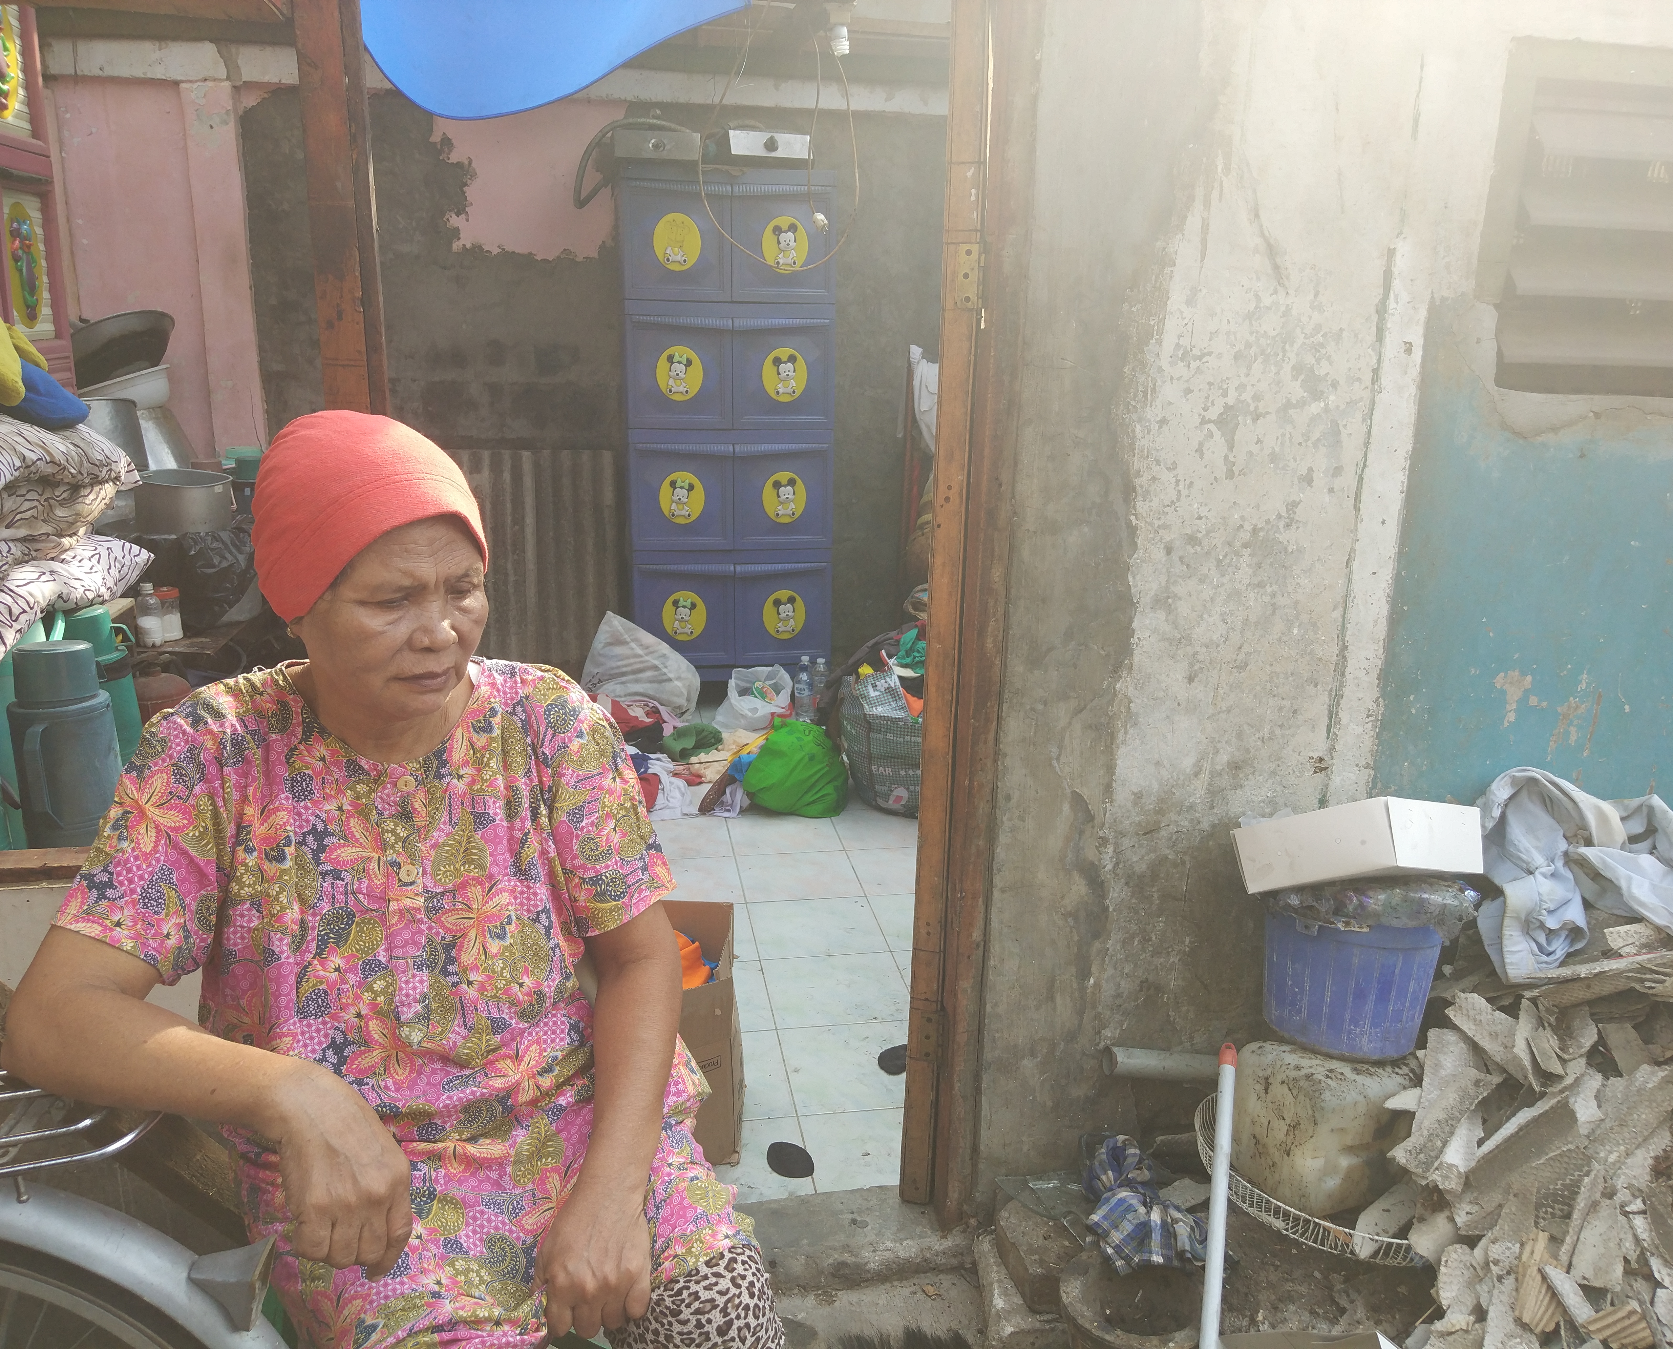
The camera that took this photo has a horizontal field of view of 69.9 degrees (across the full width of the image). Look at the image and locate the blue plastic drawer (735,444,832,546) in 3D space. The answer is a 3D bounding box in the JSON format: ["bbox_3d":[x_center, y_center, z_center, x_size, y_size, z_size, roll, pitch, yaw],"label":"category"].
[{"bbox_3d":[-0.236,-0.721,4.719,0.372,0.405,0.400,-2,14,-10],"label":"blue plastic drawer"}]

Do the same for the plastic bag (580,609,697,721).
[{"bbox_3d":[-0.765,-0.044,4.602,0.483,0.395,0.340,-2,14,-10],"label":"plastic bag"}]

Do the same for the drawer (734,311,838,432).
[{"bbox_3d":[-0.228,-1.163,4.608,0.372,0.415,0.400,-2,14,-10],"label":"drawer"}]

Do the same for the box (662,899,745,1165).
[{"bbox_3d":[-0.362,0.624,2.053,0.360,0.340,0.280,-2,14,-13],"label":"box"}]

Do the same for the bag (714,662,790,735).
[{"bbox_3d":[-0.313,0.077,4.477,0.301,0.234,0.260,-2,14,-10],"label":"bag"}]

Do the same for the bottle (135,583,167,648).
[{"bbox_3d":[-1.633,-0.147,2.831,0.062,0.155,0.062,-2,14,-10],"label":"bottle"}]

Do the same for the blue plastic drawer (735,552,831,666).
[{"bbox_3d":[-0.243,-0.288,4.827,0.372,0.415,0.400,-2,14,-10],"label":"blue plastic drawer"}]

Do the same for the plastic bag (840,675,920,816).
[{"bbox_3d":[0.284,0.189,3.701,0.470,0.400,0.310,-2,14,-10],"label":"plastic bag"}]

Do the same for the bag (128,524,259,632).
[{"bbox_3d":[-1.716,-0.271,3.216,0.376,0.253,0.320,-2,14,-10],"label":"bag"}]

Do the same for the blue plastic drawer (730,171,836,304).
[{"bbox_3d":[-0.235,-1.678,4.657,0.396,0.461,0.420,-2,14,-10],"label":"blue plastic drawer"}]

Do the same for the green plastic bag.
[{"bbox_3d":[-0.124,0.267,3.651,0.330,0.270,0.280,-2,14,-10],"label":"green plastic bag"}]

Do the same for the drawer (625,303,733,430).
[{"bbox_3d":[-0.601,-1.157,4.538,0.372,0.425,0.400,-2,14,-10],"label":"drawer"}]

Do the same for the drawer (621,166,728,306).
[{"bbox_3d":[-0.594,-1.597,4.428,0.372,0.430,0.400,-2,14,-10],"label":"drawer"}]

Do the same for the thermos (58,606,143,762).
[{"bbox_3d":[-1.404,0.058,2.295,0.145,0.370,0.145,-2,14,-10],"label":"thermos"}]

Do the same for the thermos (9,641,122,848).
[{"bbox_3d":[-1.273,0.128,1.972,0.143,0.340,0.178,0,14,-5],"label":"thermos"}]

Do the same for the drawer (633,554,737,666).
[{"bbox_3d":[-0.634,-0.306,4.930,0.398,0.453,0.420,-2,14,-10],"label":"drawer"}]

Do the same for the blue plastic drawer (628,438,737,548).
[{"bbox_3d":[-0.608,-0.710,4.651,0.372,0.405,0.400,-2,14,-10],"label":"blue plastic drawer"}]

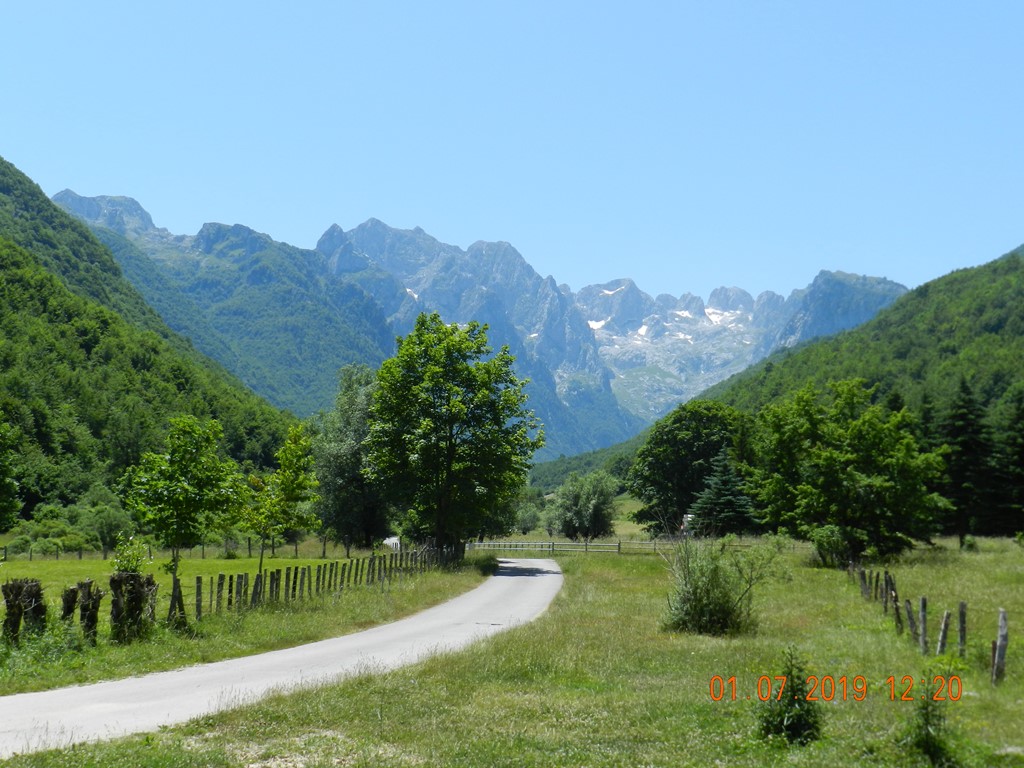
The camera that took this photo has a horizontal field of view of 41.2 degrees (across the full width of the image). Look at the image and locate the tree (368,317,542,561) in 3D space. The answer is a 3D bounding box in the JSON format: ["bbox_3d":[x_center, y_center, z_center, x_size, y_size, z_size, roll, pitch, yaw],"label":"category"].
[{"bbox_3d":[-3.439,2.969,80.000,10.464,14.418,10.000,0,-6,0],"label":"tree"}]

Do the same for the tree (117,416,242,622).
[{"bbox_3d":[-7.556,3.096,31.302,2.898,4.807,2.666,0,-6,0],"label":"tree"}]

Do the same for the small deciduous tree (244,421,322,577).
[{"bbox_3d":[-8.433,4.317,50.000,2.792,5.835,2.900,0,-6,0],"label":"small deciduous tree"}]

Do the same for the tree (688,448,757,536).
[{"bbox_3d":[20.419,10.702,132.002,6.596,8.899,6.266,0,-6,0],"label":"tree"}]

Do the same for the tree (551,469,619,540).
[{"bbox_3d":[8.102,13.492,150.001,7.275,7.906,6.693,0,-6,0],"label":"tree"}]

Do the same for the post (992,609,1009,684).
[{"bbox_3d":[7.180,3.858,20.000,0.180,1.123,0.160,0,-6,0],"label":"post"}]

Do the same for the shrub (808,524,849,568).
[{"bbox_3d":[15.583,8.001,67.000,1.969,2.177,2.000,0,-6,0],"label":"shrub"}]

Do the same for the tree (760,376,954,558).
[{"bbox_3d":[18.266,4.640,73.000,10.300,9.705,10.000,0,-6,0],"label":"tree"}]

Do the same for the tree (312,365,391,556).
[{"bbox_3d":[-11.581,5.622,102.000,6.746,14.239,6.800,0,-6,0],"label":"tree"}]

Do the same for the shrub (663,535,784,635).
[{"bbox_3d":[4.383,4.151,28.200,2.528,2.052,2.073,0,-6,0],"label":"shrub"}]

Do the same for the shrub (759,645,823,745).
[{"bbox_3d":[2.701,3.015,13.200,0.621,0.961,0.590,0,-6,0],"label":"shrub"}]

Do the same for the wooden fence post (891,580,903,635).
[{"bbox_3d":[8.053,4.660,28.500,0.180,1.179,0.150,0,-6,0],"label":"wooden fence post"}]

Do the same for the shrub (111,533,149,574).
[{"bbox_3d":[-7.299,3.257,26.000,0.745,0.834,0.671,0,-6,0],"label":"shrub"}]

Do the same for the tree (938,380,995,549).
[{"bbox_3d":[36.780,6.340,110.005,4.931,13.657,4.684,0,-6,0],"label":"tree"}]

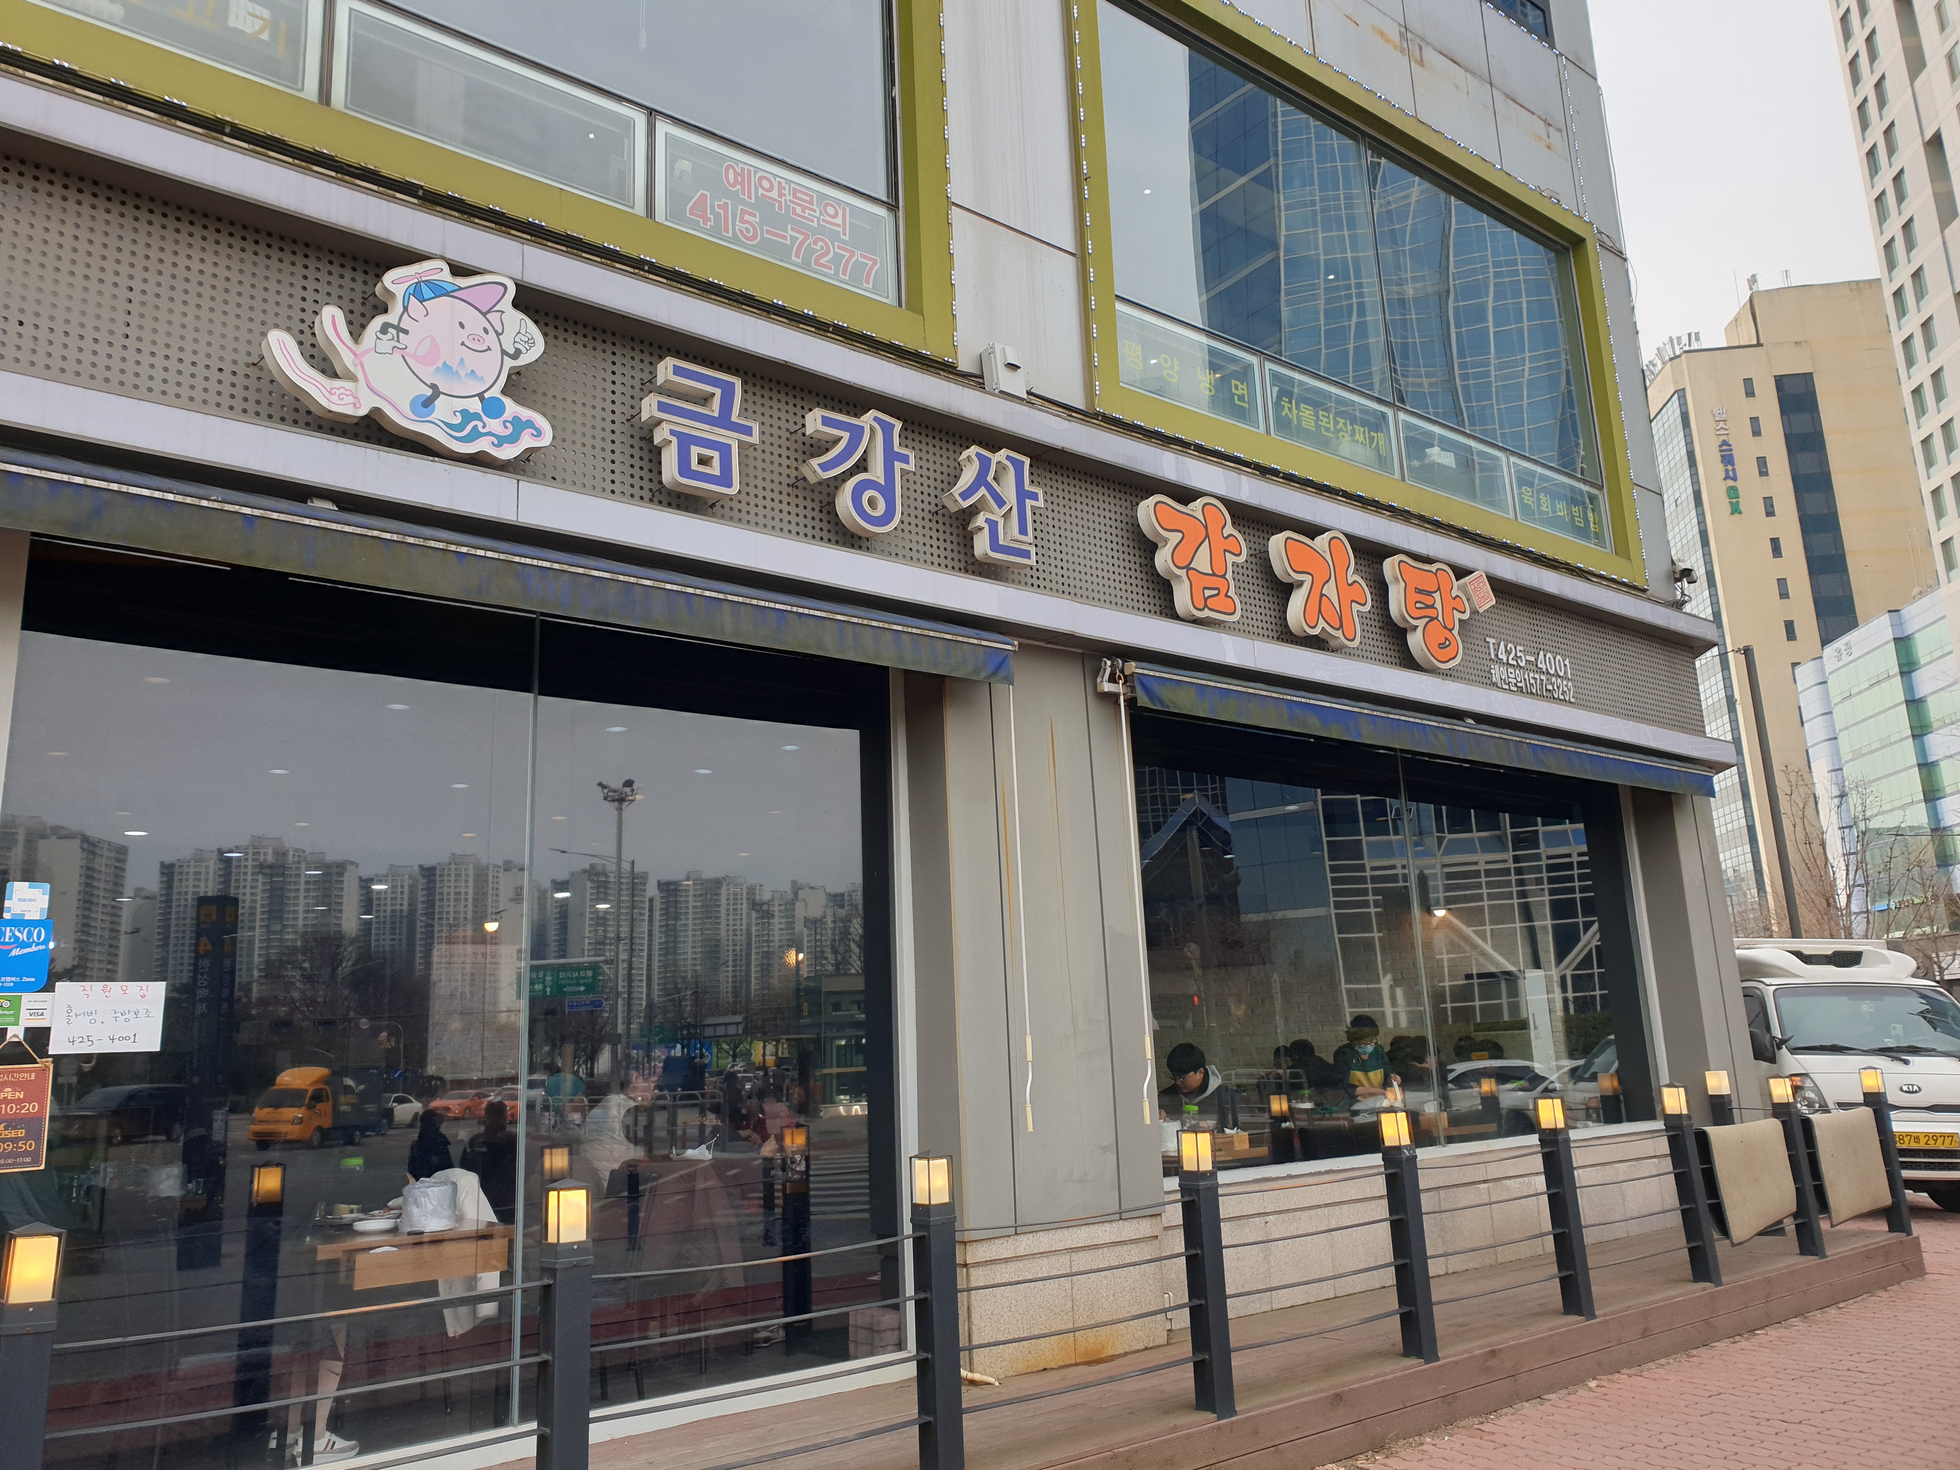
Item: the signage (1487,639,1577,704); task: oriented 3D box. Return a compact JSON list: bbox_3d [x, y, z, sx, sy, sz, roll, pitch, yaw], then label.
[{"bbox_3d":[3.779,-0.439,10.006,1.021,0.326,0.050,8,-17,-38],"label":"signage"}]

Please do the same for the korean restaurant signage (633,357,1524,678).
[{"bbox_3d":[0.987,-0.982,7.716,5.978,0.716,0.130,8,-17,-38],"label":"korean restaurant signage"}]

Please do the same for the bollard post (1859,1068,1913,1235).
[{"bbox_3d":[5.772,2.645,9.371,0.101,1.027,0.101,8,-17,-38],"label":"bollard post"}]

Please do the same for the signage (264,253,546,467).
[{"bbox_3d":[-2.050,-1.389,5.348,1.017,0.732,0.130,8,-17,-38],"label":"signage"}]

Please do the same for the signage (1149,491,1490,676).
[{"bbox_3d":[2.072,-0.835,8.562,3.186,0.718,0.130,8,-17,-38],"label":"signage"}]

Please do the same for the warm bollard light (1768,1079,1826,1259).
[{"bbox_3d":[4.764,2.516,8.574,0.101,1.009,0.101,8,-17,-38],"label":"warm bollard light"}]

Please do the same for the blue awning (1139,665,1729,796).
[{"bbox_3d":[3.071,0.053,9.209,6.027,0.289,0.252,8,-17,-38],"label":"blue awning"}]

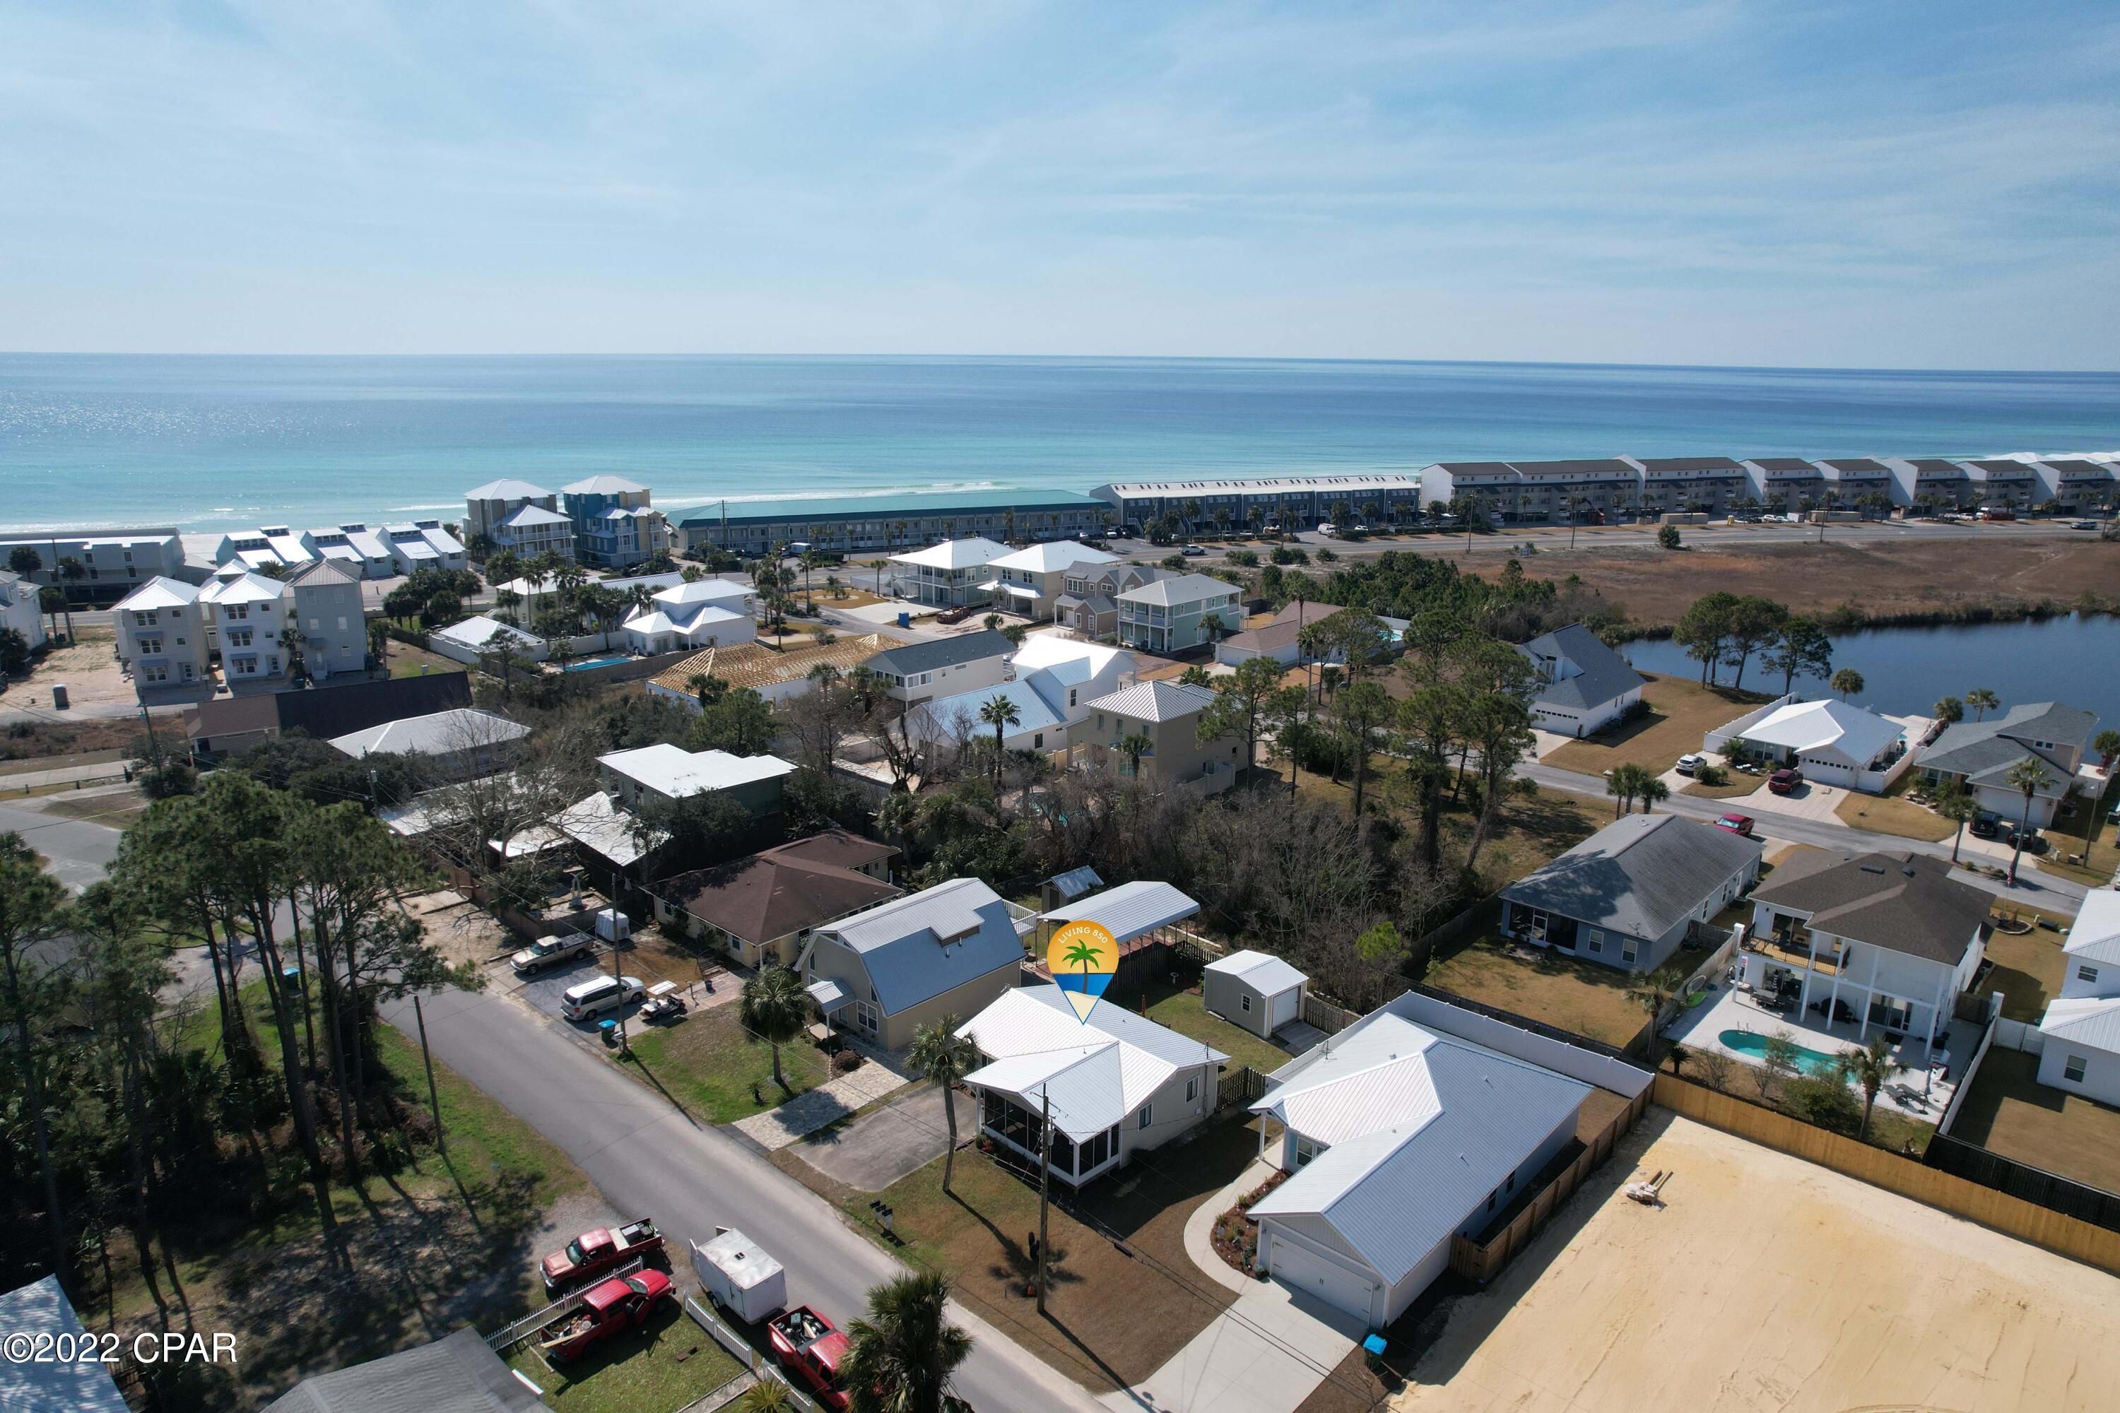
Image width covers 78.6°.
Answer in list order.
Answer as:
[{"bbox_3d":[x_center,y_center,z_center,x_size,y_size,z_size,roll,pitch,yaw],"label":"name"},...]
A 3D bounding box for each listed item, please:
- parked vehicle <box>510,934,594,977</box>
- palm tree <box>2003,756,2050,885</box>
[{"bbox_3d":[-34.378,16.623,87.719,4.900,1.680,1.780,-12,20,-39],"label":"parked vehicle"},{"bbox_3d":[75.812,9.094,102.400,4.000,10.300,4.000,14,20,41],"label":"palm tree"}]

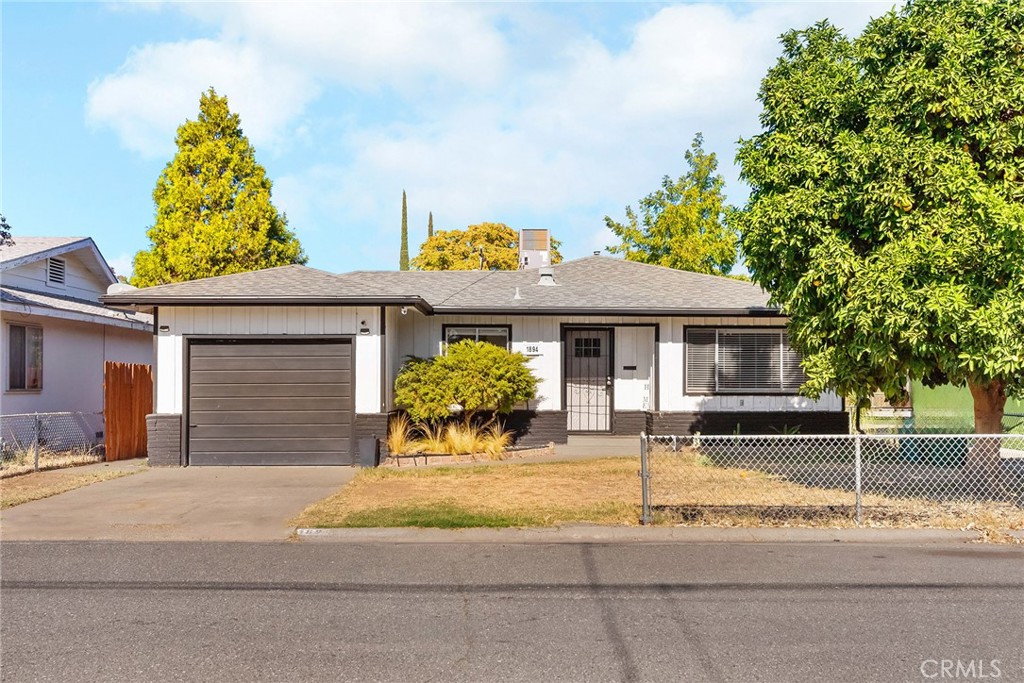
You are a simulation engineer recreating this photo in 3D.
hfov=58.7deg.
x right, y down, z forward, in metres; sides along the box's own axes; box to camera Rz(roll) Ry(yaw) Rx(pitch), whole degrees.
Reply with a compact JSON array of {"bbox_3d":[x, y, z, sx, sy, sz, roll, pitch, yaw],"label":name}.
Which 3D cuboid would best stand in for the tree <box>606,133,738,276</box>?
[{"bbox_3d":[5.640,-2.100,32.000,5.400,10.400,5.400,0,-2,0],"label":"tree"}]

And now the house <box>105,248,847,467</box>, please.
[{"bbox_3d":[0.120,0.070,20.400,13.400,4.600,11.300,0,-2,0],"label":"house"}]

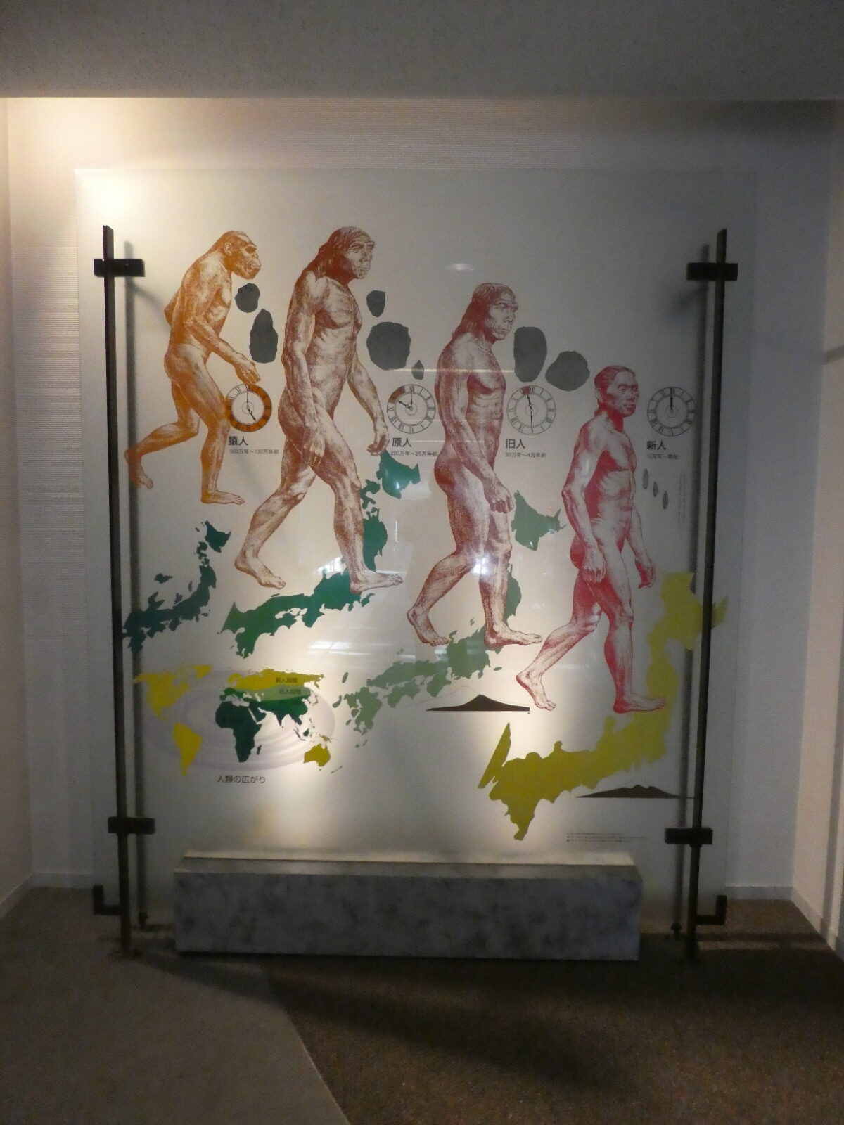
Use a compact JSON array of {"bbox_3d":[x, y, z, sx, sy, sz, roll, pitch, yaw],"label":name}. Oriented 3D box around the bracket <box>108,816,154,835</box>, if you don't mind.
[{"bbox_3d":[-0.981,0.893,2.639,0.151,0.049,0.026,1,5,1],"label":"bracket"}]

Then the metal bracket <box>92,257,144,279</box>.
[{"bbox_3d":[-0.959,-0.933,2.475,0.151,0.049,0.026,1,5,1],"label":"metal bracket"}]

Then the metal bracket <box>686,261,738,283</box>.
[{"bbox_3d":[0.912,-0.911,2.449,0.151,0.049,0.026,1,5,1],"label":"metal bracket"}]

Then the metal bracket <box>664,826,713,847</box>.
[{"bbox_3d":[0.894,0.916,2.612,0.151,0.049,0.026,1,5,1],"label":"metal bracket"}]

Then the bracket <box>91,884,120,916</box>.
[{"bbox_3d":[-1.067,1.155,2.670,0.100,0.088,0.031,1,5,1],"label":"bracket"}]

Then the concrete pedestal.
[{"bbox_3d":[-0.048,1.158,2.663,1.533,0.278,0.180,1,5,1],"label":"concrete pedestal"}]

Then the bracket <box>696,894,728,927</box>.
[{"bbox_3d":[0.975,1.179,2.641,0.100,0.088,0.031,1,5,1],"label":"bracket"}]

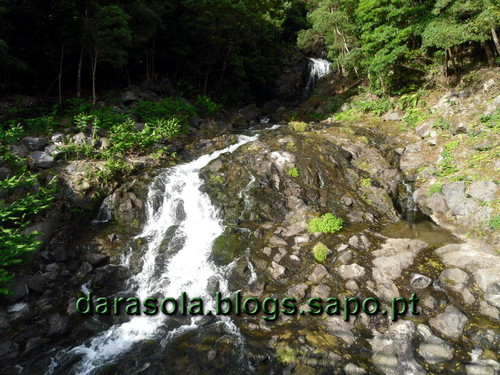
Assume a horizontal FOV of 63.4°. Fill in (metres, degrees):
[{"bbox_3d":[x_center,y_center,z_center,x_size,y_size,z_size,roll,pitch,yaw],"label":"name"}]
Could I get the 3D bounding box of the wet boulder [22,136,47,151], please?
[{"bbox_3d":[-6.928,-1.414,13.000,0.900,0.480,0.700,0,6,0],"label":"wet boulder"}]

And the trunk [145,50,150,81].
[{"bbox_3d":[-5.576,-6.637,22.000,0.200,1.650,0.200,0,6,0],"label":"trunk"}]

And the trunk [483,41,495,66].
[{"bbox_3d":[10.616,-5.964,18.000,0.320,1.200,0.320,-9,6,0],"label":"trunk"}]

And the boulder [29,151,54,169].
[{"bbox_3d":[-6.187,-0.831,12.000,0.770,0.480,0.620,0,6,0],"label":"boulder"}]

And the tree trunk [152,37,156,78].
[{"bbox_3d":[-5.195,-7.072,22.000,0.180,2.300,0.180,0,6,0],"label":"tree trunk"}]

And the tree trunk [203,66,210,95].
[{"bbox_3d":[-2.151,-5.292,20.000,0.270,1.400,0.270,6,6,0],"label":"tree trunk"}]

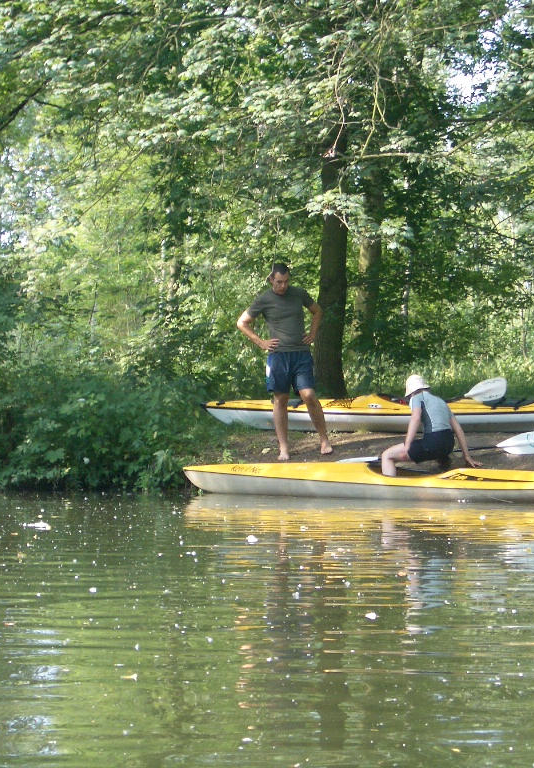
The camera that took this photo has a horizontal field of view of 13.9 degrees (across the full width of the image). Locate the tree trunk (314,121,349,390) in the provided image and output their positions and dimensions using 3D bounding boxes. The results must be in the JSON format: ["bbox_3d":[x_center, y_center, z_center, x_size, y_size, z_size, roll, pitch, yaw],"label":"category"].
[{"bbox_3d":[0.712,-1.343,23.800,0.360,3.050,0.360,1,1,0],"label":"tree trunk"}]

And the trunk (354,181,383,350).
[{"bbox_3d":[1.240,-1.425,27.000,0.310,2.350,0.310,3,1,0],"label":"trunk"}]

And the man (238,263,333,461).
[{"bbox_3d":[0.172,-0.209,20.300,0.820,1.800,0.500,0,1,-22],"label":"man"}]

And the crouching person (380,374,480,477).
[{"bbox_3d":[1.477,0.377,19.900,0.800,0.940,0.650,1,1,38],"label":"crouching person"}]

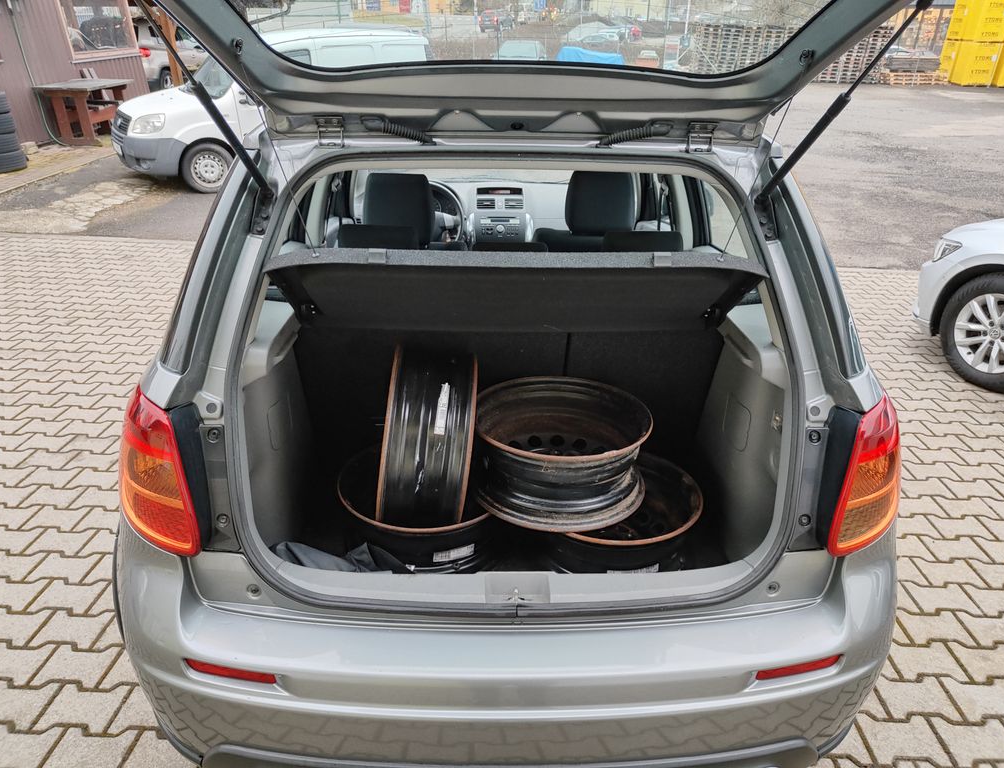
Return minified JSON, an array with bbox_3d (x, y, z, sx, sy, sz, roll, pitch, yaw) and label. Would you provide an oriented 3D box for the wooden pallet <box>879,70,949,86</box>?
[{"bbox_3d":[15.656,-11.680,26.067,2.150,0.460,1.100,5,27,10],"label":"wooden pallet"}]

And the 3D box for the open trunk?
[{"bbox_3d":[0.020,0.051,1.541,1.080,0.660,0.760,-1,27,-1],"label":"open trunk"}]

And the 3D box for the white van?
[{"bbox_3d":[-3.170,-3.930,9.620,4.220,1.840,1.720,-18,32,-31],"label":"white van"}]

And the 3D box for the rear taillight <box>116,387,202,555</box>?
[{"bbox_3d":[-0.719,0.185,1.428,0.170,0.300,0.200,-1,27,-1],"label":"rear taillight"}]

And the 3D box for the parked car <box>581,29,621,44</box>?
[{"bbox_3d":[7.962,-27.848,55.000,4.300,1.480,1.760,-19,32,-32],"label":"parked car"}]

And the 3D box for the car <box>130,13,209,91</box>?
[{"bbox_3d":[-9.250,-8.620,18.000,1.800,1.680,4.400,0,27,0],"label":"car"}]

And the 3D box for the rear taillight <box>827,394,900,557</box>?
[{"bbox_3d":[0.756,0.178,1.428,0.170,0.300,0.200,-1,27,-1],"label":"rear taillight"}]

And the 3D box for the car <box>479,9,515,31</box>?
[{"bbox_3d":[-0.485,-32.037,60.000,1.820,1.700,4.400,8,28,15],"label":"car"}]

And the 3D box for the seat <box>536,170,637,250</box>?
[{"bbox_3d":[0.372,-0.517,3.071,0.500,1.000,0.800,-1,27,-1],"label":"seat"}]

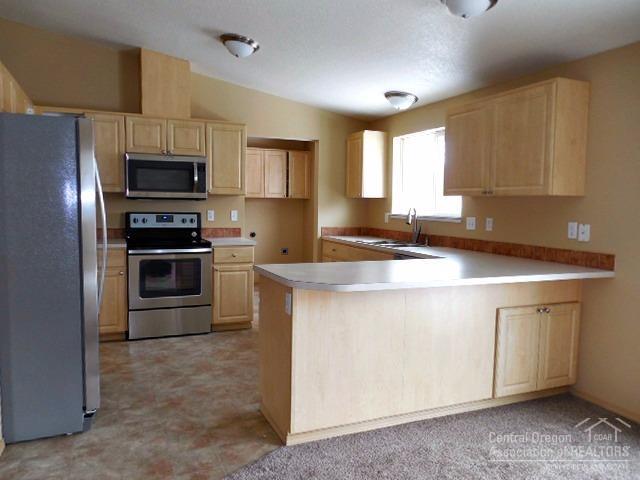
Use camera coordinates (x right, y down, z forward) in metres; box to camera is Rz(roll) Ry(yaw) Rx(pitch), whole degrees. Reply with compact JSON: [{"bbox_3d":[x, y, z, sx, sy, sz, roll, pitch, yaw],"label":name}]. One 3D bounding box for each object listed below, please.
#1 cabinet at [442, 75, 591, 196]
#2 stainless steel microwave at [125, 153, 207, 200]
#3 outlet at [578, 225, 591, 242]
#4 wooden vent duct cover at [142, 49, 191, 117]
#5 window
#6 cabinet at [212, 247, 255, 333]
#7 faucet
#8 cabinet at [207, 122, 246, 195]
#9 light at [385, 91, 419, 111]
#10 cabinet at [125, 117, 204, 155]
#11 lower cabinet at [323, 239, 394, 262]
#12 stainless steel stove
[{"bbox_3d":[1.458,-0.716,3.584,0.308,0.755,1.106,-1,5,-23],"label":"cabinet"},{"bbox_3d":[-1.586,-0.636,4.778,0.760,0.432,0.403,-1,5,-23],"label":"stainless steel microwave"},{"bbox_3d":[1.807,-0.045,3.166,0.012,0.118,0.078,-1,5,-23],"label":"outlet"},{"bbox_3d":[-1.597,-1.559,4.797,0.460,0.670,0.330,-1,4,-22],"label":"wooden vent duct cover"},{"bbox_3d":[1.119,-0.686,4.845,0.100,0.898,1.213,-1,5,-23],"label":"window"},{"bbox_3d":[-1.021,0.468,5.070,0.455,0.885,0.636,-1,5,-24],"label":"cabinet"},{"bbox_3d":[0.939,-0.143,4.695,0.230,0.390,0.100,-3,6,-44],"label":"faucet"},{"bbox_3d":[-1.081,-0.877,5.115,0.441,0.765,0.320,-1,5,-24],"label":"cabinet"},{"bbox_3d":[0.813,-1.383,4.660,0.335,0.137,0.335,10,0,-24],"label":"light"},{"bbox_3d":[-1.592,-1.046,4.787,0.768,0.373,0.321,-1,5,-23],"label":"cabinet"},{"bbox_3d":[0.637,0.488,5.153,0.615,0.871,1.632,-1,5,-23],"label":"lower cabinet"},{"bbox_3d":[-1.569,0.331,4.785,0.762,1.188,0.676,-1,5,-24],"label":"stainless steel stove"}]

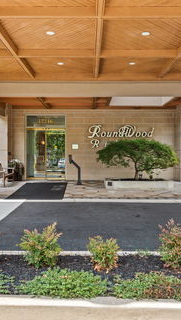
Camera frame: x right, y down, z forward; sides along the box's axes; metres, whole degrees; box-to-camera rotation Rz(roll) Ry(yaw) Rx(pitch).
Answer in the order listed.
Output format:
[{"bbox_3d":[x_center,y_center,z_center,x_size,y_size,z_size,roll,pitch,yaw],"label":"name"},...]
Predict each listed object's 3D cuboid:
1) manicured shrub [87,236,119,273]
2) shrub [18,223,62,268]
[{"bbox_3d":[0.117,0.852,2.880,0.285,0.320,0.280,0,1,0],"label":"manicured shrub"},{"bbox_3d":[-0.511,0.856,3.200,0.432,0.452,0.419,0,0,1],"label":"shrub"}]

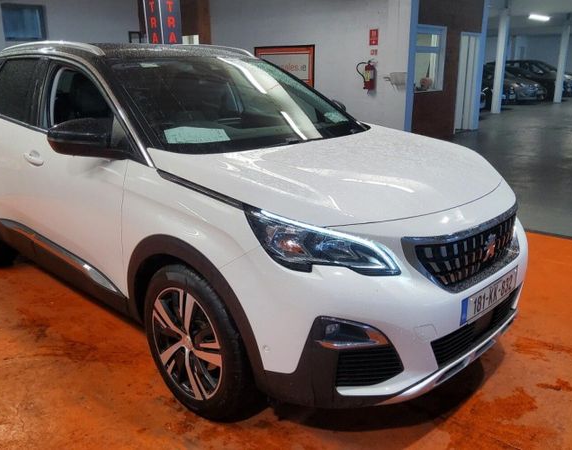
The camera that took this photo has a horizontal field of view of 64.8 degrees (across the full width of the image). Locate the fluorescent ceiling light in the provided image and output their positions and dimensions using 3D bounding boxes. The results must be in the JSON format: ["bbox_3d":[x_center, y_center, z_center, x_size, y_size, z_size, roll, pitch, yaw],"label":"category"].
[{"bbox_3d":[6.829,-5.563,12.142,1.600,0.100,0.200,-14,21,-42],"label":"fluorescent ceiling light"}]

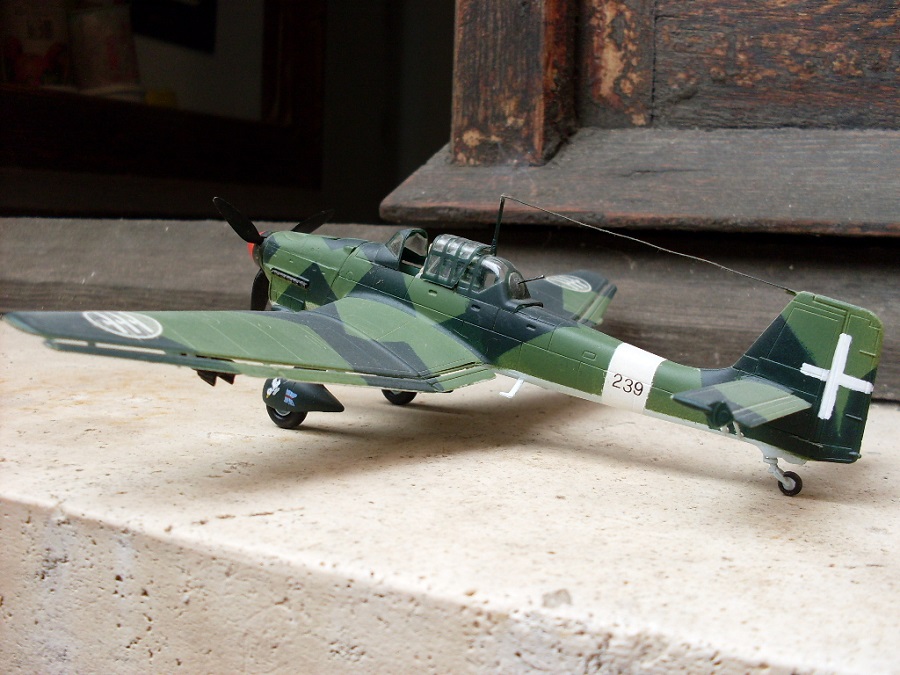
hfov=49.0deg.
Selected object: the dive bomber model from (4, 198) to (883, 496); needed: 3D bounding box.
[{"bbox_3d":[0.010,-0.003,0.208,0.153,0.053,0.192,6,8,35],"label":"dive bomber model"}]

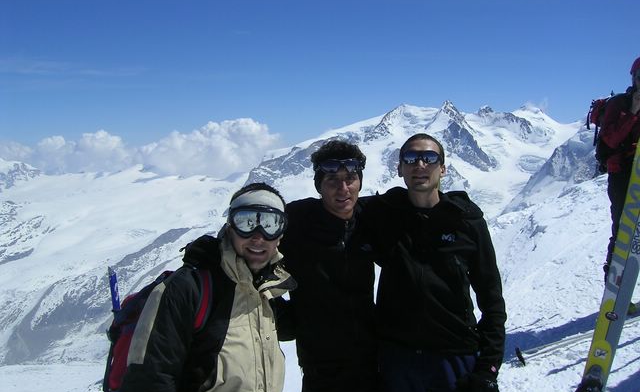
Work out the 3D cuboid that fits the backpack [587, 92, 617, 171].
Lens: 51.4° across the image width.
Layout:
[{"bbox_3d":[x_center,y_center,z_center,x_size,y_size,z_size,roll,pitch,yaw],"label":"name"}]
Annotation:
[{"bbox_3d":[2.055,-0.440,4.750,0.250,0.540,0.310,2,3,37],"label":"backpack"}]

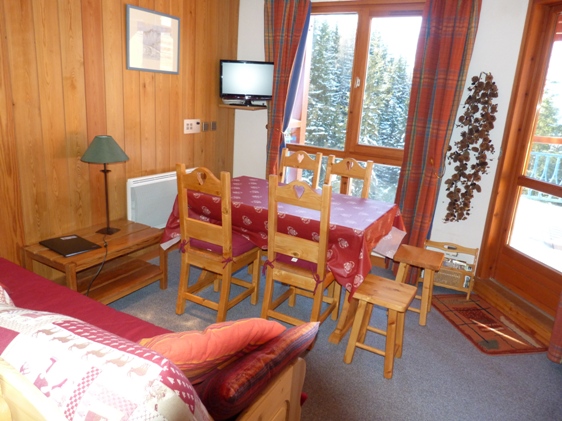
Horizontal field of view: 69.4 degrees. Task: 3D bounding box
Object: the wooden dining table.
[{"bbox_3d":[0.042,0.277,3.074,1.434,0.774,0.889,12,16,28],"label":"wooden dining table"}]

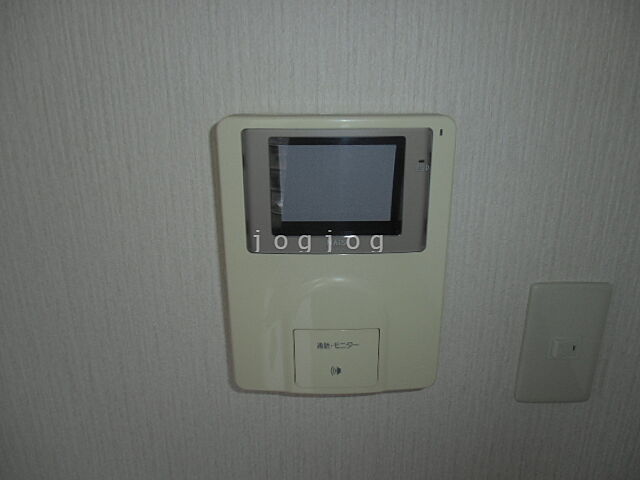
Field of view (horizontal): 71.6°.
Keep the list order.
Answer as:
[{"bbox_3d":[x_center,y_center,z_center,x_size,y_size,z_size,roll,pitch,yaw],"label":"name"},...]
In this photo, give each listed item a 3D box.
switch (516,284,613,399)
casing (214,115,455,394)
[{"bbox_3d":[0.217,0.095,0.397,0.070,0.120,0.011,0,17,0],"label":"switch"},{"bbox_3d":[0.013,0.016,0.356,0.166,0.223,0.038,0,17,1],"label":"casing"}]

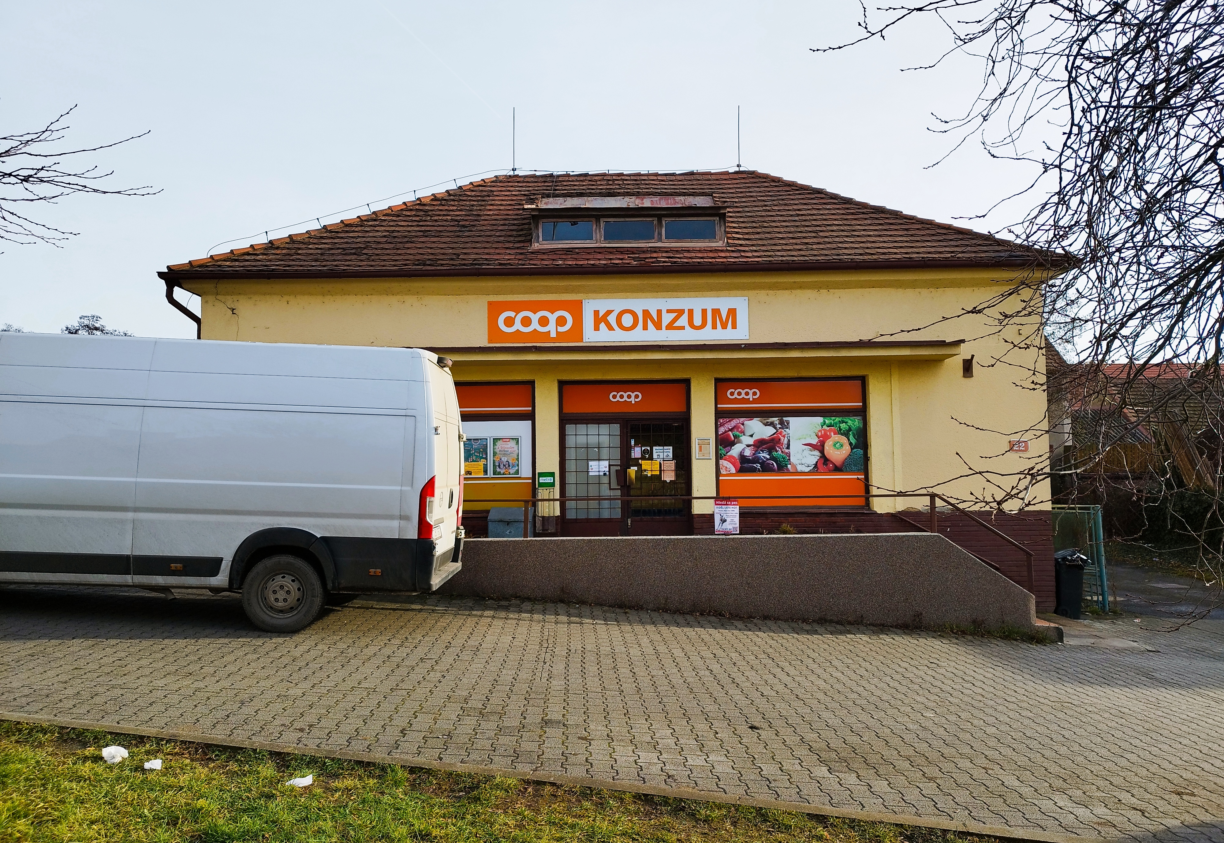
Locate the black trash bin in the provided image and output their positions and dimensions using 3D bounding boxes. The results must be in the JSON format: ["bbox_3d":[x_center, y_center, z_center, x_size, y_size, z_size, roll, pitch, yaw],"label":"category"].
[{"bbox_3d":[6.734,2.392,12.450,0.540,0.980,0.480,-2,-3,20],"label":"black trash bin"}]

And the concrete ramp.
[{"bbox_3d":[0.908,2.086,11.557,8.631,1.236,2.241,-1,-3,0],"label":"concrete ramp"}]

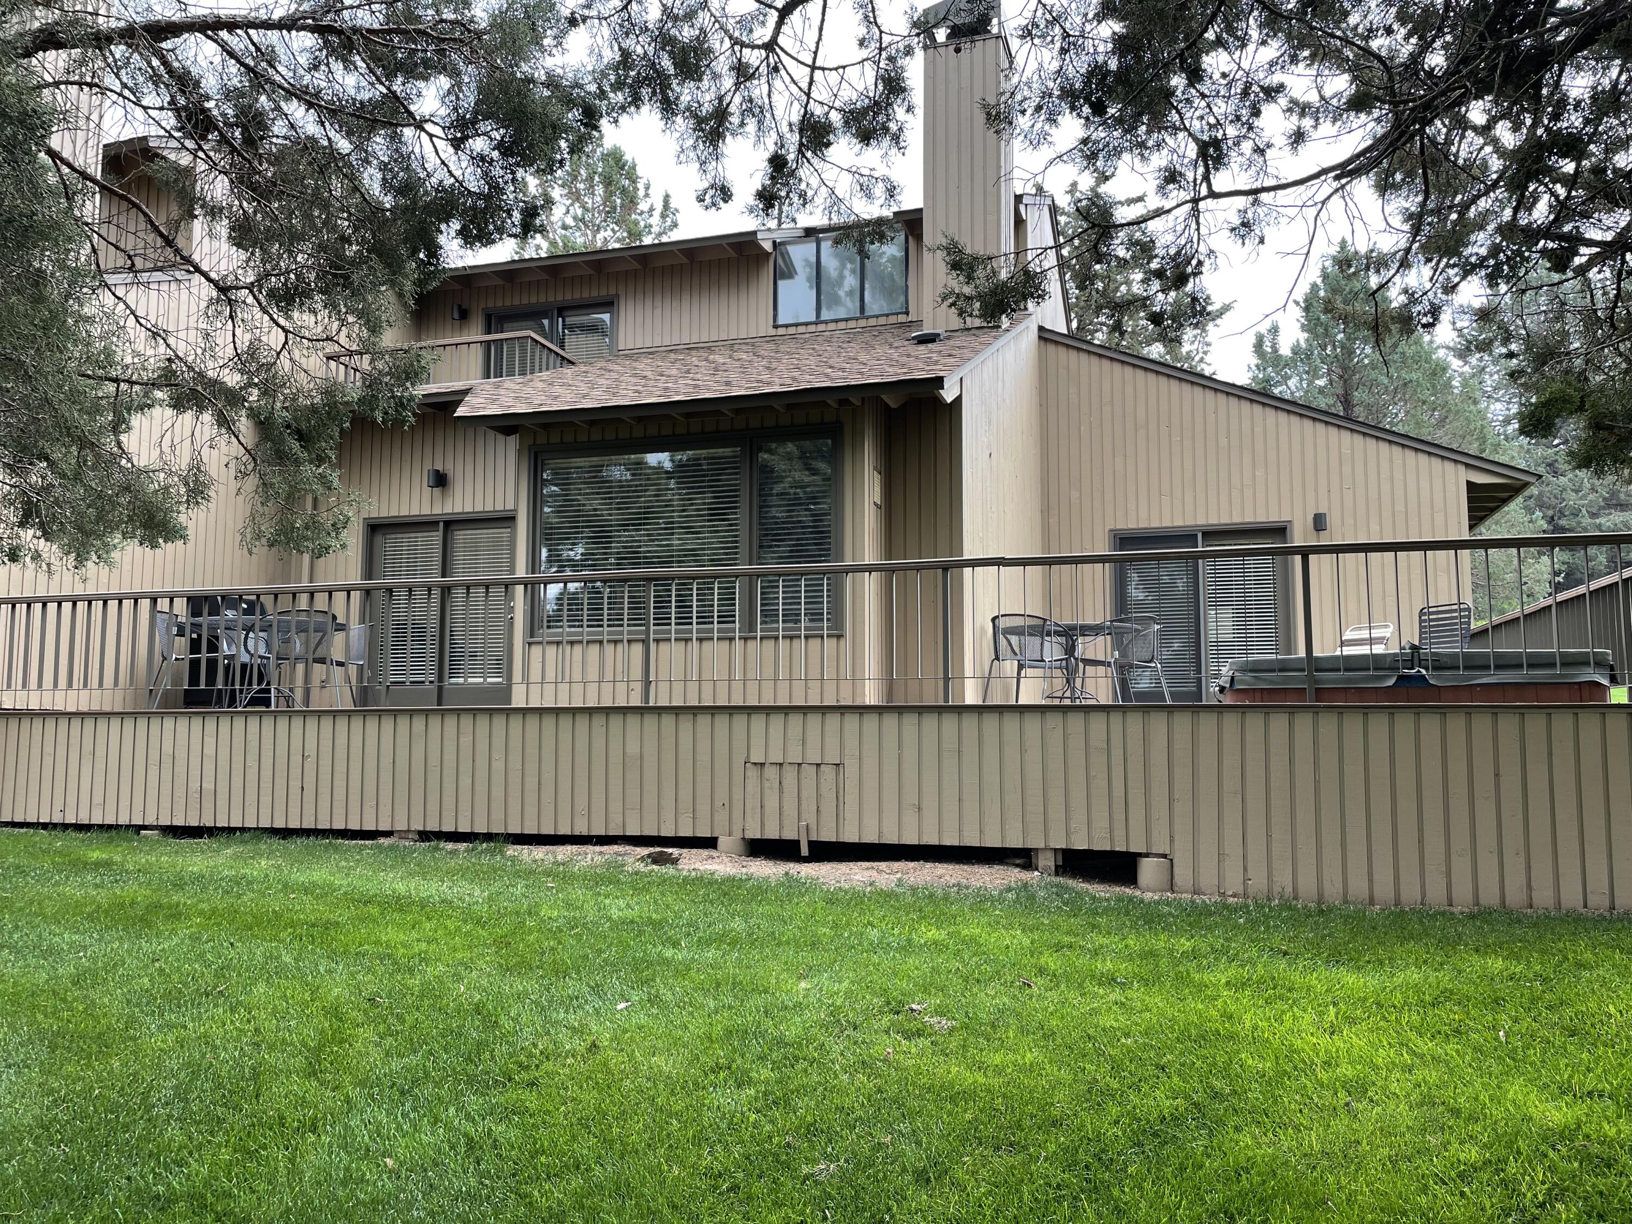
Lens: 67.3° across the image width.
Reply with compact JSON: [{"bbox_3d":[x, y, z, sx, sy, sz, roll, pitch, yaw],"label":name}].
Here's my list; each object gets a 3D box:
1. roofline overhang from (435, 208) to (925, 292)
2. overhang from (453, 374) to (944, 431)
[{"bbox_3d":[-1.686,-4.407,14.731,6.570,0.360,0.600,-1,-5,17],"label":"roofline overhang"},{"bbox_3d":[-0.961,-1.636,9.523,4.100,0.240,0.400,-1,-5,17],"label":"overhang"}]

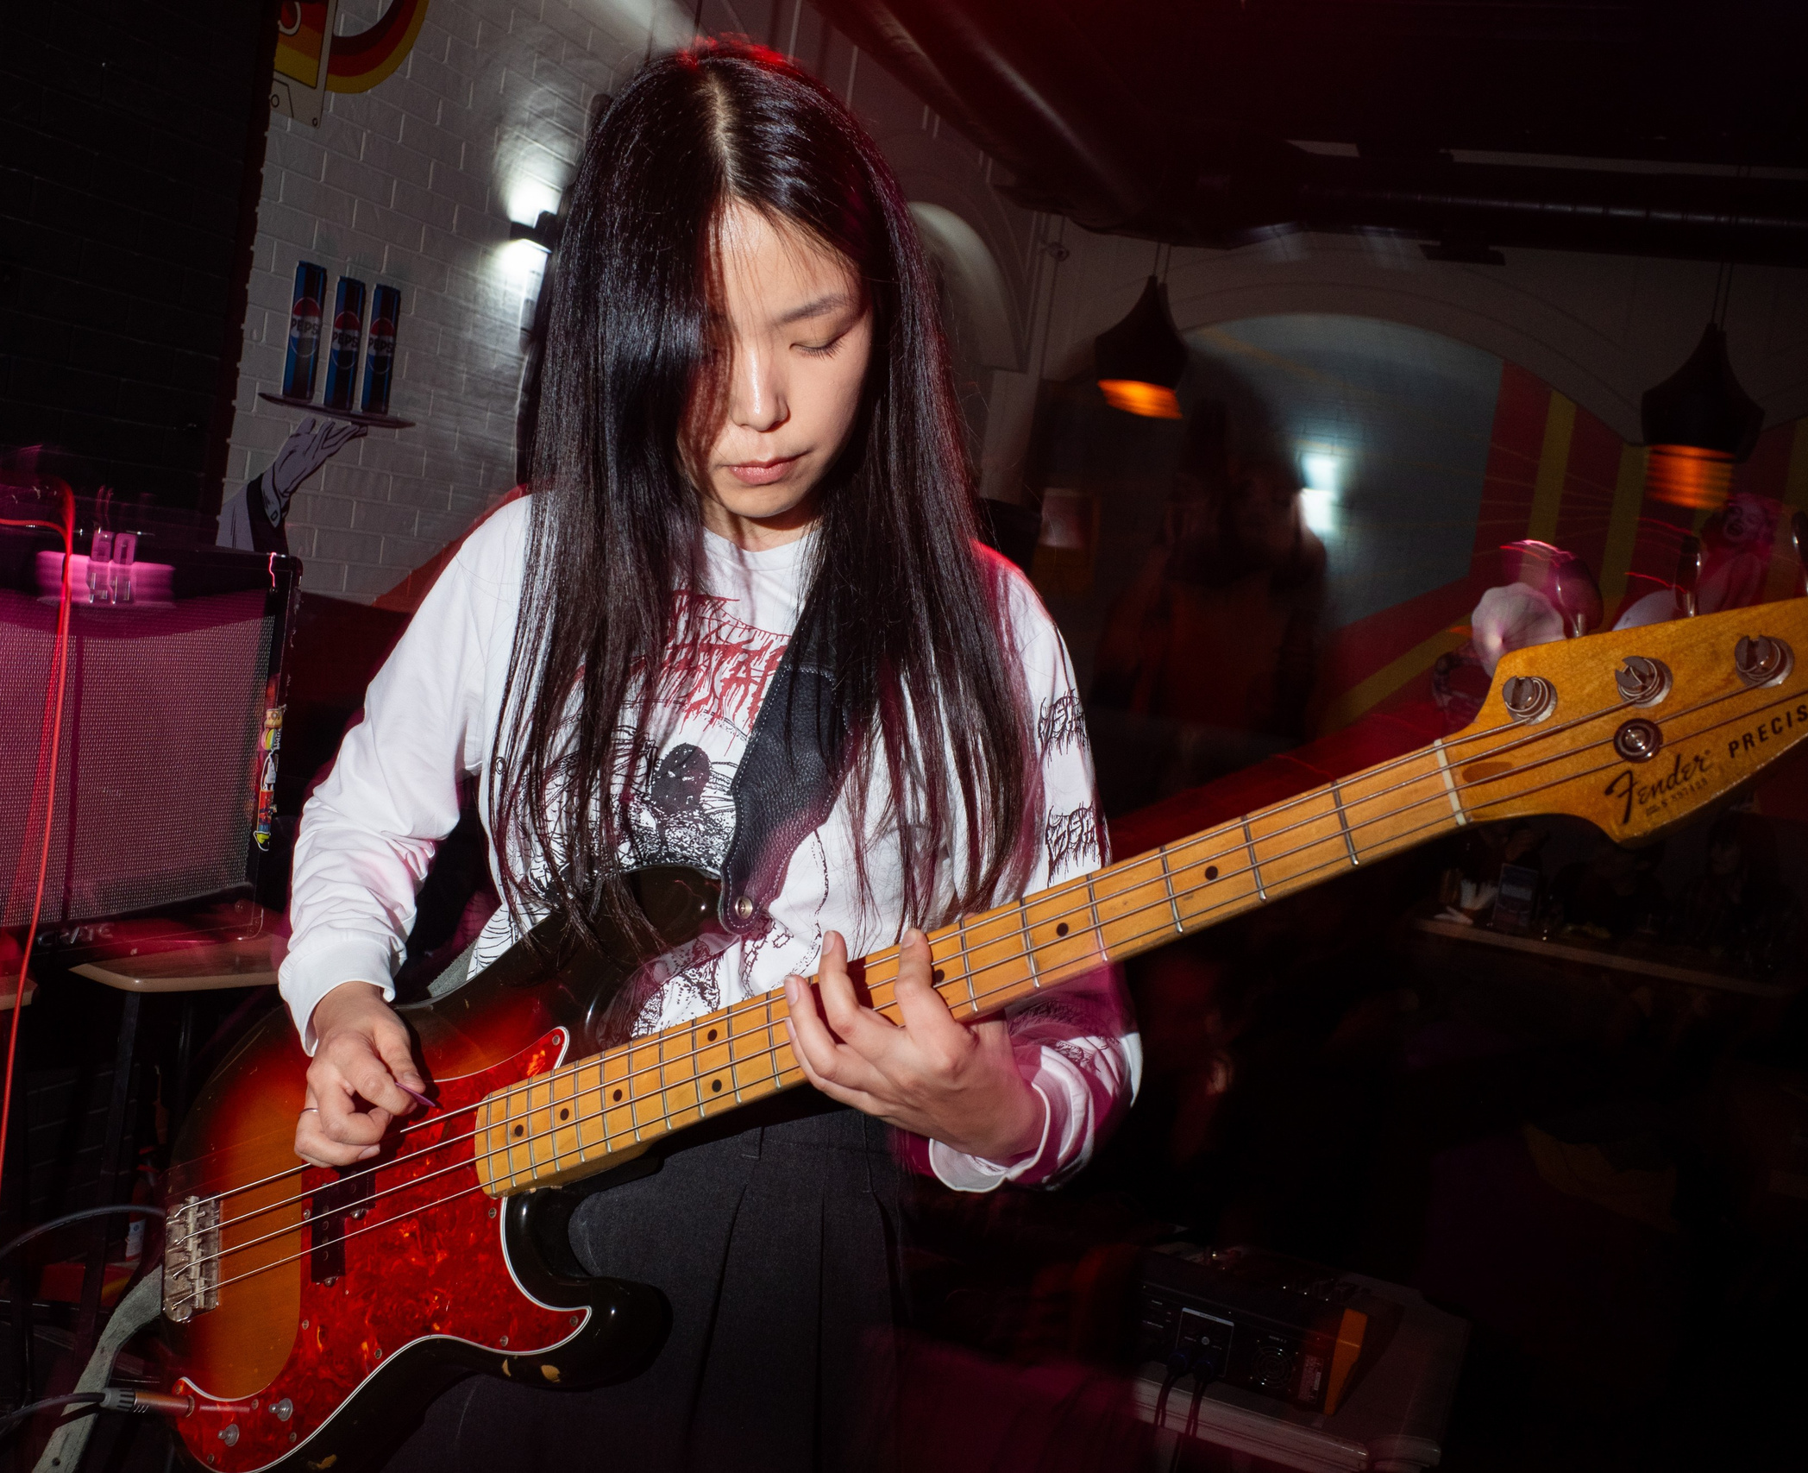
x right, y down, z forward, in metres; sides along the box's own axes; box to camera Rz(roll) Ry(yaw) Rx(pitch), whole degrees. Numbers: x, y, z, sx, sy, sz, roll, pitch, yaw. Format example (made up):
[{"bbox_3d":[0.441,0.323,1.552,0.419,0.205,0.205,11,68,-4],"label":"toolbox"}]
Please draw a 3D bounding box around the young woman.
[{"bbox_3d":[-0.150,0.400,1.090,0.550,1.610,0.420,7,3,3],"label":"young woman"}]

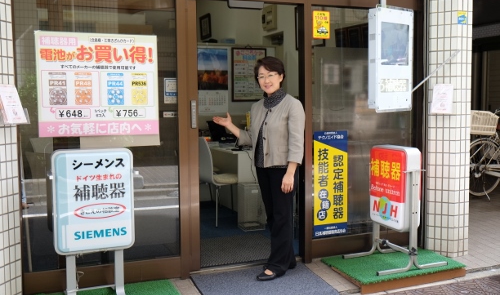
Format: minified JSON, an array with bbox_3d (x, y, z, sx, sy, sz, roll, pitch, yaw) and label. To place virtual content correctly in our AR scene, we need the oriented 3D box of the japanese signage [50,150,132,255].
[{"bbox_3d":[-0.926,0.311,3.135,0.456,0.607,0.128,-2,4,-21],"label":"japanese signage"}]

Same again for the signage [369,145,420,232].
[{"bbox_3d":[1.047,0.280,3.821,0.138,0.573,0.415,-2,4,-21],"label":"signage"}]

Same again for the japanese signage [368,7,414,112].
[{"bbox_3d":[1.009,-0.624,3.803,0.370,0.735,0.100,-3,4,-33],"label":"japanese signage"}]

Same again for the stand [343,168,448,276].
[{"bbox_3d":[1.048,0.485,3.833,0.602,0.711,0.484,-2,4,-21],"label":"stand"}]

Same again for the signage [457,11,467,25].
[{"bbox_3d":[1.663,-1.011,4.128,0.087,0.105,0.006,-2,4,-21],"label":"signage"}]

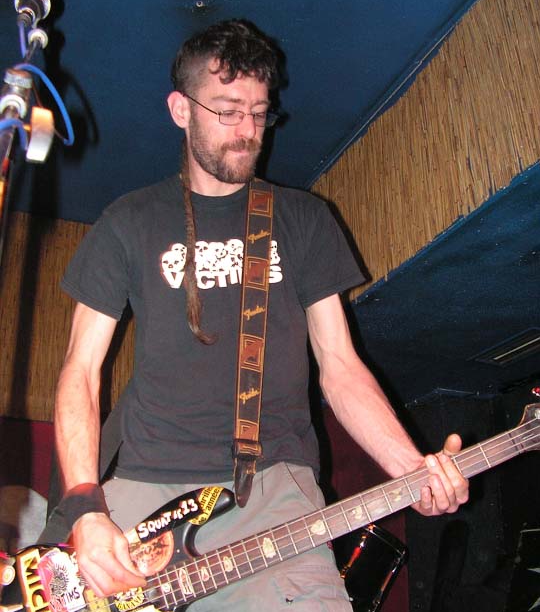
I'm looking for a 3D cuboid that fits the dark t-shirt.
[{"bbox_3d":[-0.113,0.045,1.515,0.600,0.650,0.270,3,-22,-9],"label":"dark t-shirt"}]

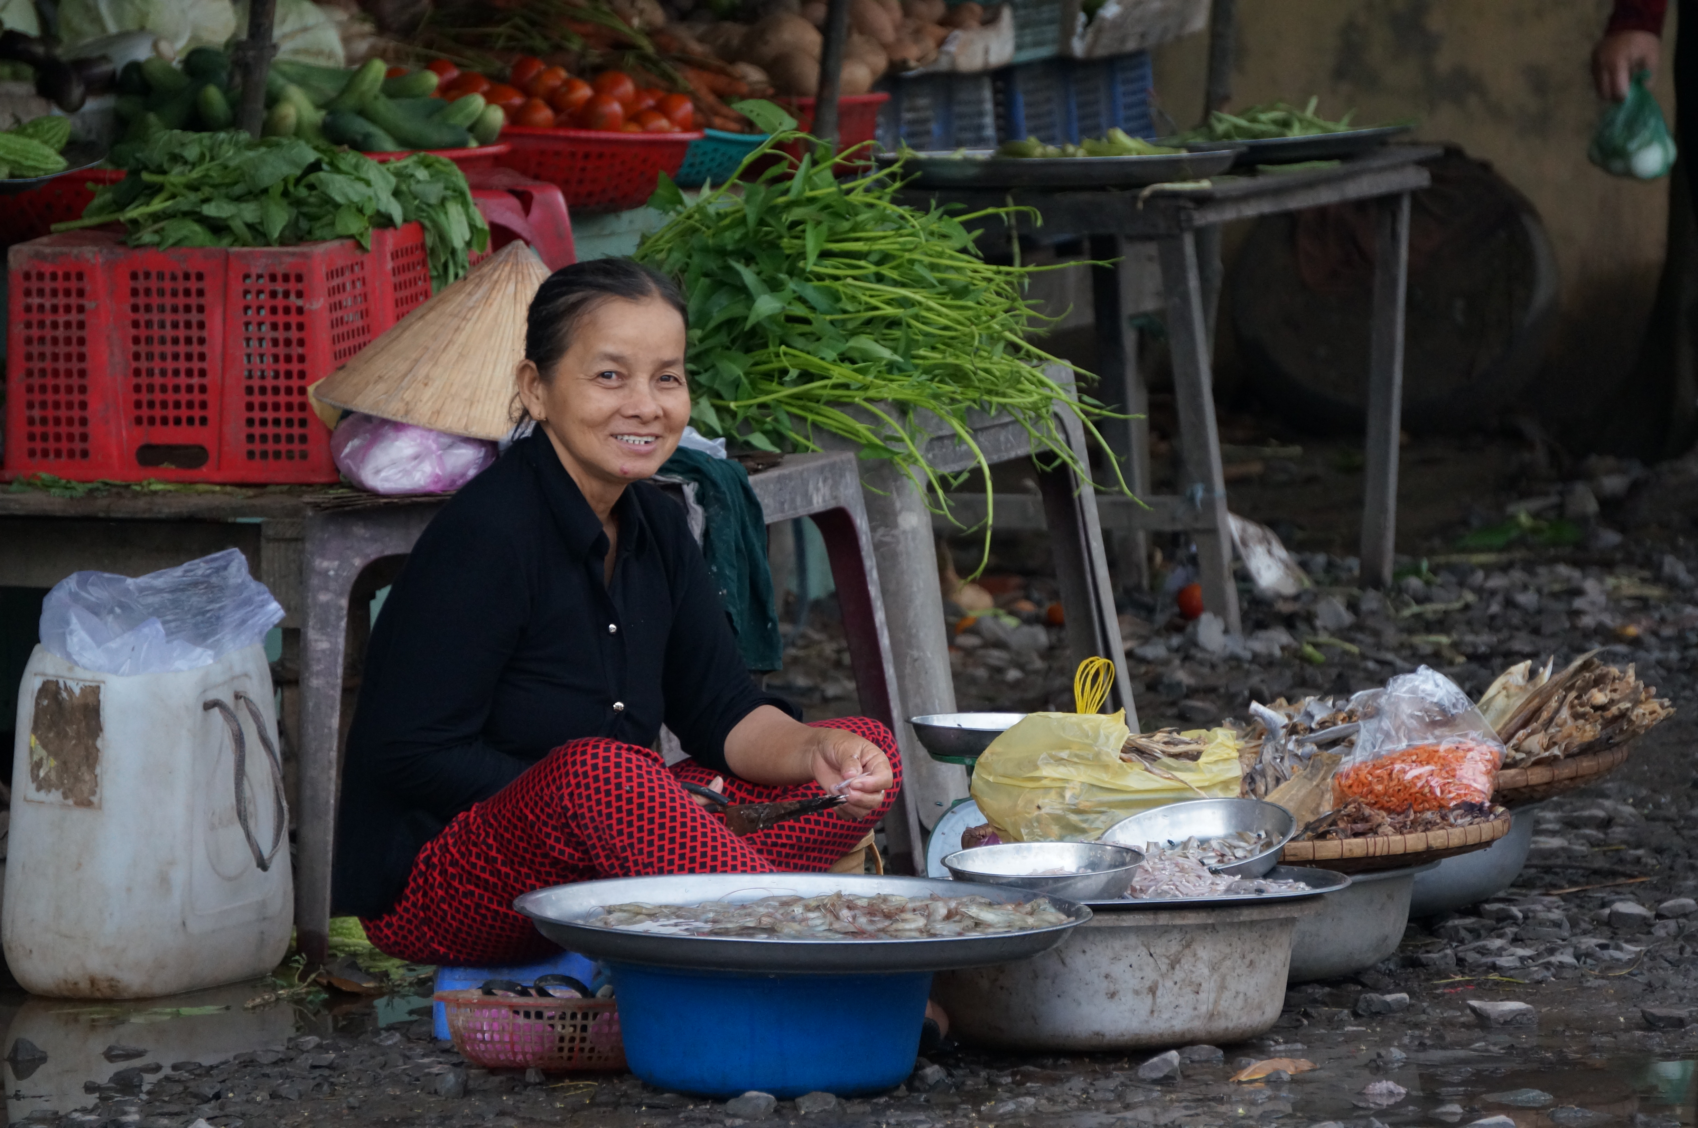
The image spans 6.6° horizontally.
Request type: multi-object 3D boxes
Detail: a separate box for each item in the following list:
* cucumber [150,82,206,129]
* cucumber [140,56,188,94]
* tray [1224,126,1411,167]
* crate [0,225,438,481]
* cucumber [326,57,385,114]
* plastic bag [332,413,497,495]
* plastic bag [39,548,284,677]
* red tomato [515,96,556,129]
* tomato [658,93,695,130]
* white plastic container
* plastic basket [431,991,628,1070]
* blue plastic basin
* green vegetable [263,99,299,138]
[{"bbox_3d":[-0.812,-0.556,17.800,0.125,0.036,0.036,-40,-13,23],"label":"cucumber"},{"bbox_3d":[-0.833,-0.594,17.900,0.110,0.036,0.036,32,-9,-23],"label":"cucumber"},{"bbox_3d":[0.547,-0.541,19.100,0.370,0.040,0.370,-1,5,0],"label":"tray"},{"bbox_3d":[-0.651,-0.244,15.956,0.385,0.255,0.550,1,6,17],"label":"crate"},{"bbox_3d":[-0.576,-0.557,17.150,0.041,0.041,0.115,-4,-23,-31],"label":"cucumber"},{"bbox_3d":[-0.431,-0.115,14.600,0.170,0.090,0.145,0,5,0],"label":"plastic bag"},{"bbox_3d":[-0.679,0.047,14.520,0.240,0.120,0.180,0,5,0],"label":"plastic bag"},{"bbox_3d":[-0.357,-0.511,16.750,0.047,0.045,0.047,0,5,0],"label":"red tomato"},{"bbox_3d":[-0.198,-0.518,16.850,0.046,0.047,0.046,0,5,0],"label":"tomato"},{"bbox_3d":[-0.683,0.243,14.320,0.230,0.335,0.225,3,6,32],"label":"white plastic container"},{"bbox_3d":[-0.291,0.442,13.930,0.200,0.072,0.200,0,5,0],"label":"plastic basket"},{"bbox_3d":[-0.069,0.420,13.550,0.300,0.125,0.300,0,5,0],"label":"blue plastic basin"},{"bbox_3d":[-0.661,-0.521,17.150,0.042,0.046,0.110,0,5,6],"label":"green vegetable"}]

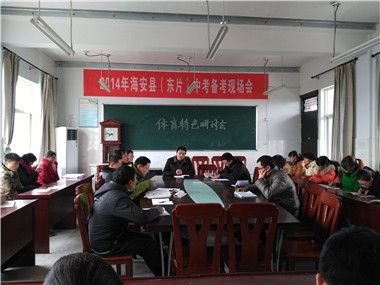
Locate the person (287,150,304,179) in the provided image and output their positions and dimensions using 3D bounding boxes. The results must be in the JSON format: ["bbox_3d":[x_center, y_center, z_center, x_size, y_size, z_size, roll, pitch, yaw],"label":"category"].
[{"bbox_3d":[2.160,0.825,6.450,0.700,1.250,0.500,0,0,-16],"label":"person"}]

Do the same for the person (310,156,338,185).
[{"bbox_3d":[2.360,0.830,5.330,0.720,1.190,0.530,0,0,-13],"label":"person"}]

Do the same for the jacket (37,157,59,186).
[{"bbox_3d":[-2.460,0.570,5.220,0.480,0.660,0.520,0,0,6],"label":"jacket"}]

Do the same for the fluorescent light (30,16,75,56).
[{"bbox_3d":[-1.574,-1.235,3.640,0.115,0.080,1.230,0,0,-5],"label":"fluorescent light"}]

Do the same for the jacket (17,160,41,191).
[{"bbox_3d":[-2.480,0.600,4.750,0.430,0.580,0.500,0,0,0],"label":"jacket"}]

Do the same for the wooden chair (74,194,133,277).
[{"bbox_3d":[-0.765,0.970,2.870,0.500,0.960,0.440,0,0,-5],"label":"wooden chair"}]

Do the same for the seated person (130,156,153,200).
[{"bbox_3d":[-0.620,0.820,3.850,0.750,1.250,0.520,0,0,5],"label":"seated person"}]

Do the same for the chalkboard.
[{"bbox_3d":[-0.213,-0.380,8.050,4.000,1.200,0.050,0,0,-5],"label":"chalkboard"}]

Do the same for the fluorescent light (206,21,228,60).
[{"bbox_3d":[0.320,-1.200,3.800,0.130,0.080,1.240,0,0,-5],"label":"fluorescent light"}]

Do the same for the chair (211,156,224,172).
[{"bbox_3d":[0.740,0.870,7.500,0.440,1.000,0.500,0,0,-5],"label":"chair"}]

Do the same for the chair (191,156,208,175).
[{"bbox_3d":[0.260,0.870,7.470,0.440,1.000,0.500,0,0,-5],"label":"chair"}]

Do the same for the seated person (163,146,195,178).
[{"bbox_3d":[-0.230,0.785,6.050,0.600,1.320,0.720,0,0,-2],"label":"seated person"}]

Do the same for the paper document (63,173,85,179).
[{"bbox_3d":[-2.330,0.660,6.150,0.360,0.020,0.360,0,0,-5],"label":"paper document"}]

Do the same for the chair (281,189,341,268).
[{"bbox_3d":[1.030,0.957,2.740,0.480,0.980,0.430,0,0,0],"label":"chair"}]

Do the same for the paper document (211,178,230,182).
[{"bbox_3d":[0.550,0.668,5.480,0.340,0.015,0.250,0,0,-5],"label":"paper document"}]

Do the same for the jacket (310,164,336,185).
[{"bbox_3d":[2.300,0.644,5.200,0.450,0.560,0.520,0,0,-18],"label":"jacket"}]

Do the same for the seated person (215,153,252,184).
[{"bbox_3d":[0.790,0.803,5.600,0.750,1.260,0.550,0,0,-21],"label":"seated person"}]

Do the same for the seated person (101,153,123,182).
[{"bbox_3d":[-1.270,0.793,5.400,0.750,1.280,0.520,0,0,-5],"label":"seated person"}]

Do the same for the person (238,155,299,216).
[{"bbox_3d":[0.930,0.800,3.600,0.740,1.260,0.550,0,0,-7],"label":"person"}]

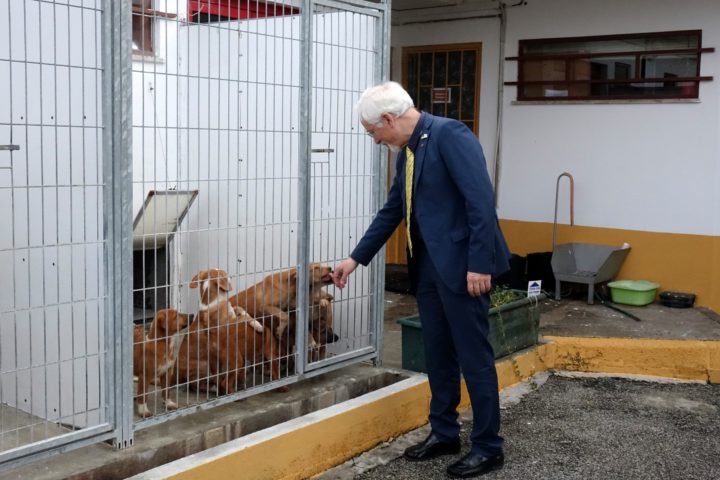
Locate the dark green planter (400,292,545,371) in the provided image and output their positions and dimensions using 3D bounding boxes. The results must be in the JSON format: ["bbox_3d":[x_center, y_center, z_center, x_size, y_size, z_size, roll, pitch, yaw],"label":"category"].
[{"bbox_3d":[0.635,0.491,4.924,0.340,0.285,1.100,6,7,37],"label":"dark green planter"}]

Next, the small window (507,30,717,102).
[{"bbox_3d":[1.845,-1.310,6.857,1.580,0.500,0.100,6,7,37],"label":"small window"}]

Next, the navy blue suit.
[{"bbox_3d":[0.305,0.170,3.910,0.580,1.420,0.560,-1,6,-15],"label":"navy blue suit"}]

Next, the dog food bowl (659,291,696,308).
[{"bbox_3d":[2.309,0.450,6.575,0.230,0.085,0.220,6,7,37],"label":"dog food bowl"}]

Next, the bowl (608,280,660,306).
[{"bbox_3d":[2.051,0.401,6.685,0.330,0.150,0.260,6,7,37],"label":"bowl"}]

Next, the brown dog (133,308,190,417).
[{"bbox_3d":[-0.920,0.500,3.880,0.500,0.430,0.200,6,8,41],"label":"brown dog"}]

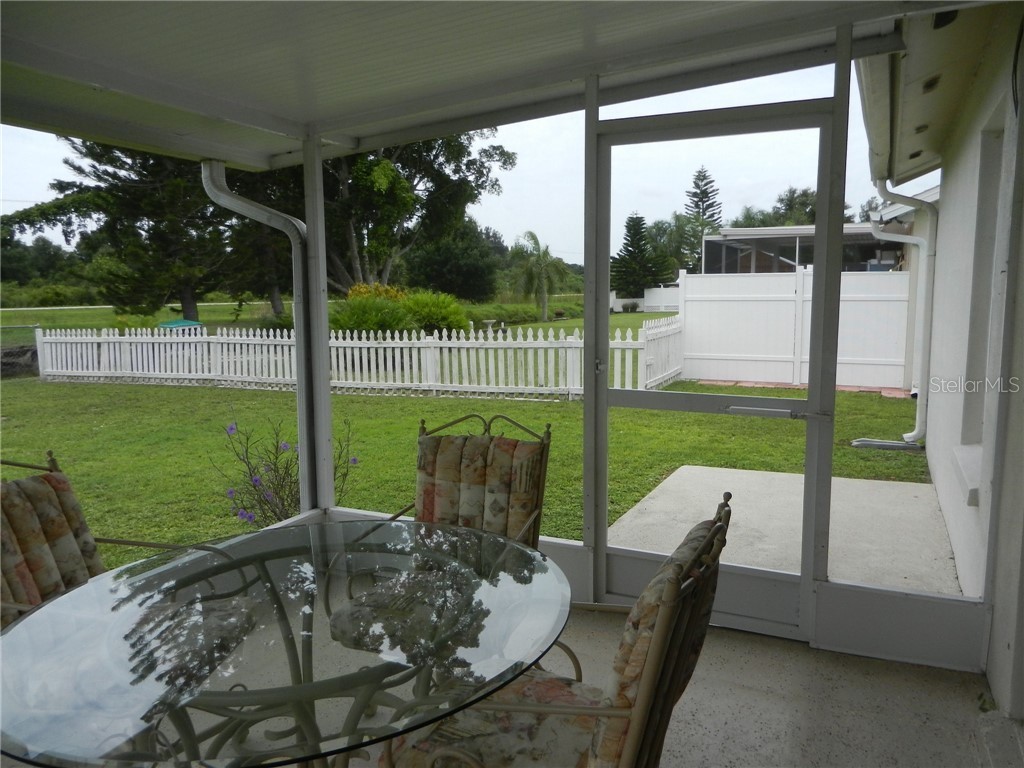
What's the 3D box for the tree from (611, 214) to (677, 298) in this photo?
[{"bbox_3d":[11.028,-10.568,64.210,6.700,8.600,6.700,0,7,0],"label":"tree"}]

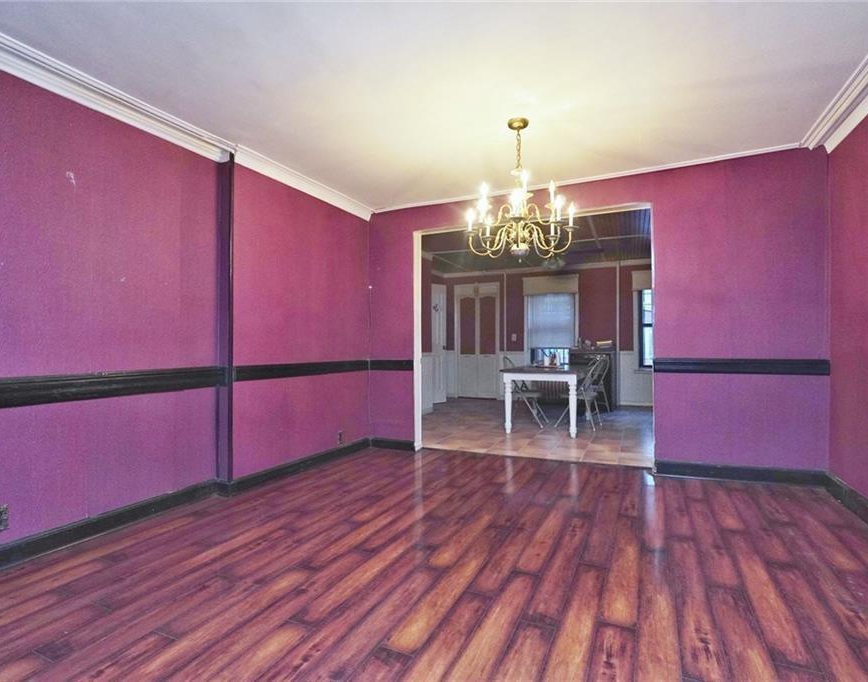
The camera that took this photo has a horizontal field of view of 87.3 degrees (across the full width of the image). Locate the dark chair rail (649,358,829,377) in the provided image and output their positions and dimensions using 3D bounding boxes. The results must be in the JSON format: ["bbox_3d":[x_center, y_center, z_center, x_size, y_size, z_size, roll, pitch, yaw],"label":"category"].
[{"bbox_3d":[2.260,0.194,3.401,1.100,0.115,0.030,-1,-1,24],"label":"dark chair rail"}]

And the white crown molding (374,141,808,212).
[{"bbox_3d":[0.994,-1.369,3.987,3.600,0.045,0.040,-1,-1,24],"label":"white crown molding"}]

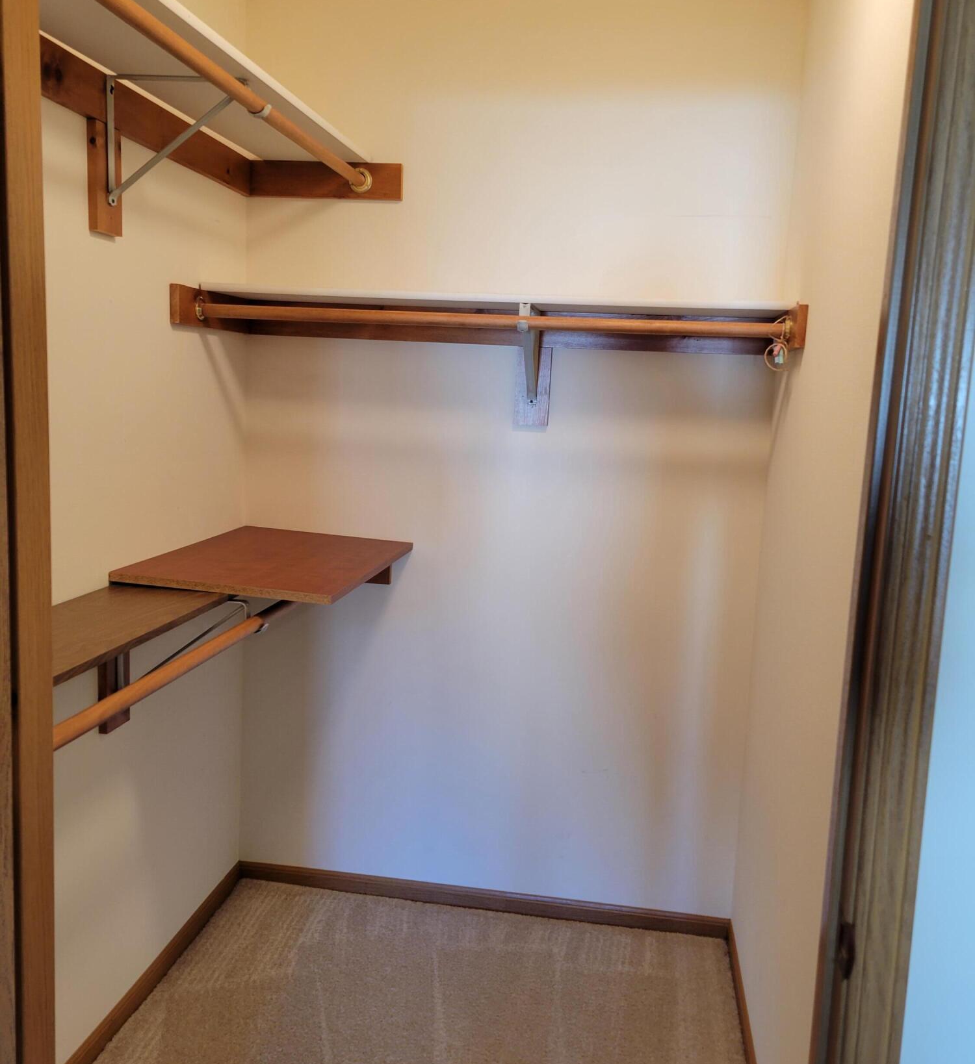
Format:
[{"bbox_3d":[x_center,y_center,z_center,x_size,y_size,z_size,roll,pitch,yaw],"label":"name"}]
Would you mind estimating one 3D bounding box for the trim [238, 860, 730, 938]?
[{"bbox_3d":[-0.032,1.029,2.737,1.396,0.053,0.014,4,8,8],"label":"trim"}]

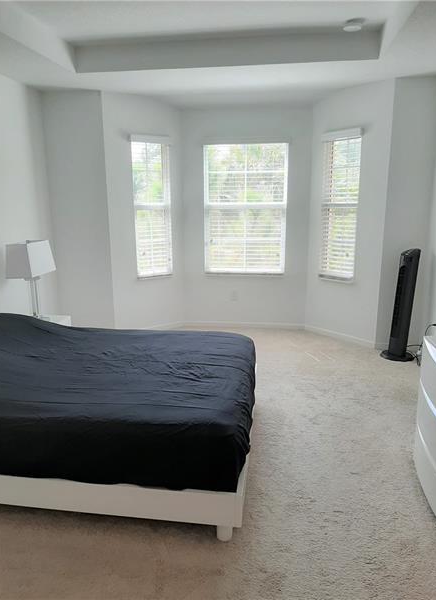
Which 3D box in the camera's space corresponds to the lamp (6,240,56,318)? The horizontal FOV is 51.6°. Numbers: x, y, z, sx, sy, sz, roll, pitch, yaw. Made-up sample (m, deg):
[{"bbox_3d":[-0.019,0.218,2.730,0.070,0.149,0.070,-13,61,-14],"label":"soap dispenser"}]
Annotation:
[{"bbox_3d":[-1.564,-0.167,3.854,0.240,0.670,0.370,1,12,7],"label":"lamp"}]

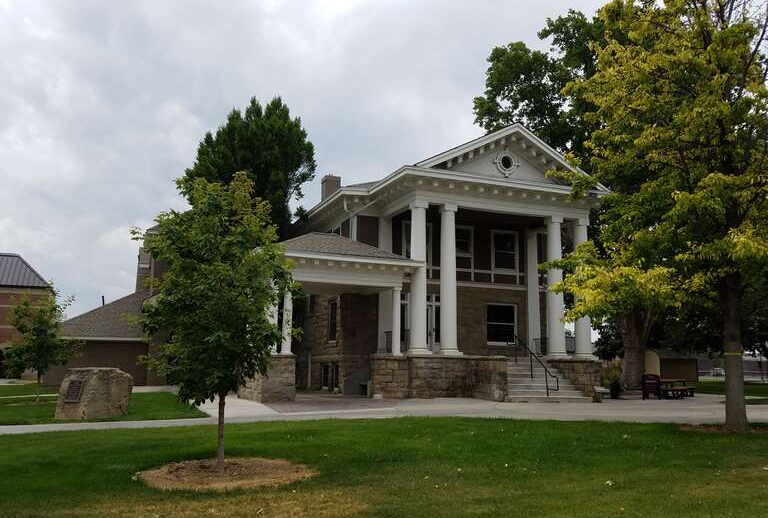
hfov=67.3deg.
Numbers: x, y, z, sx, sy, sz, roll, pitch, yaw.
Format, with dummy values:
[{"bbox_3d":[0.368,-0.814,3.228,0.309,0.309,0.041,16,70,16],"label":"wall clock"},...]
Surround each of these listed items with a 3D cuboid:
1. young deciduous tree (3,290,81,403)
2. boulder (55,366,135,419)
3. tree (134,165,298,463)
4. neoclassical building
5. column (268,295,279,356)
[{"bbox_3d":[-9.396,2.377,15.869,2.100,3.040,2.000,1,-9,0],"label":"young deciduous tree"},{"bbox_3d":[-6.438,2.971,12.933,1.420,1.090,1.050,0,-9,7],"label":"boulder"},{"bbox_3d":[-2.262,0.772,7.895,2.100,4.000,2.050,1,-9,0],"label":"tree"},{"bbox_3d":[0.679,0.299,24.179,14.000,10.100,12.600,4,-10,-20],"label":"neoclassical building"},{"bbox_3d":[-3.269,1.677,17.081,0.340,2.320,0.340,4,-10,-20],"label":"column"}]

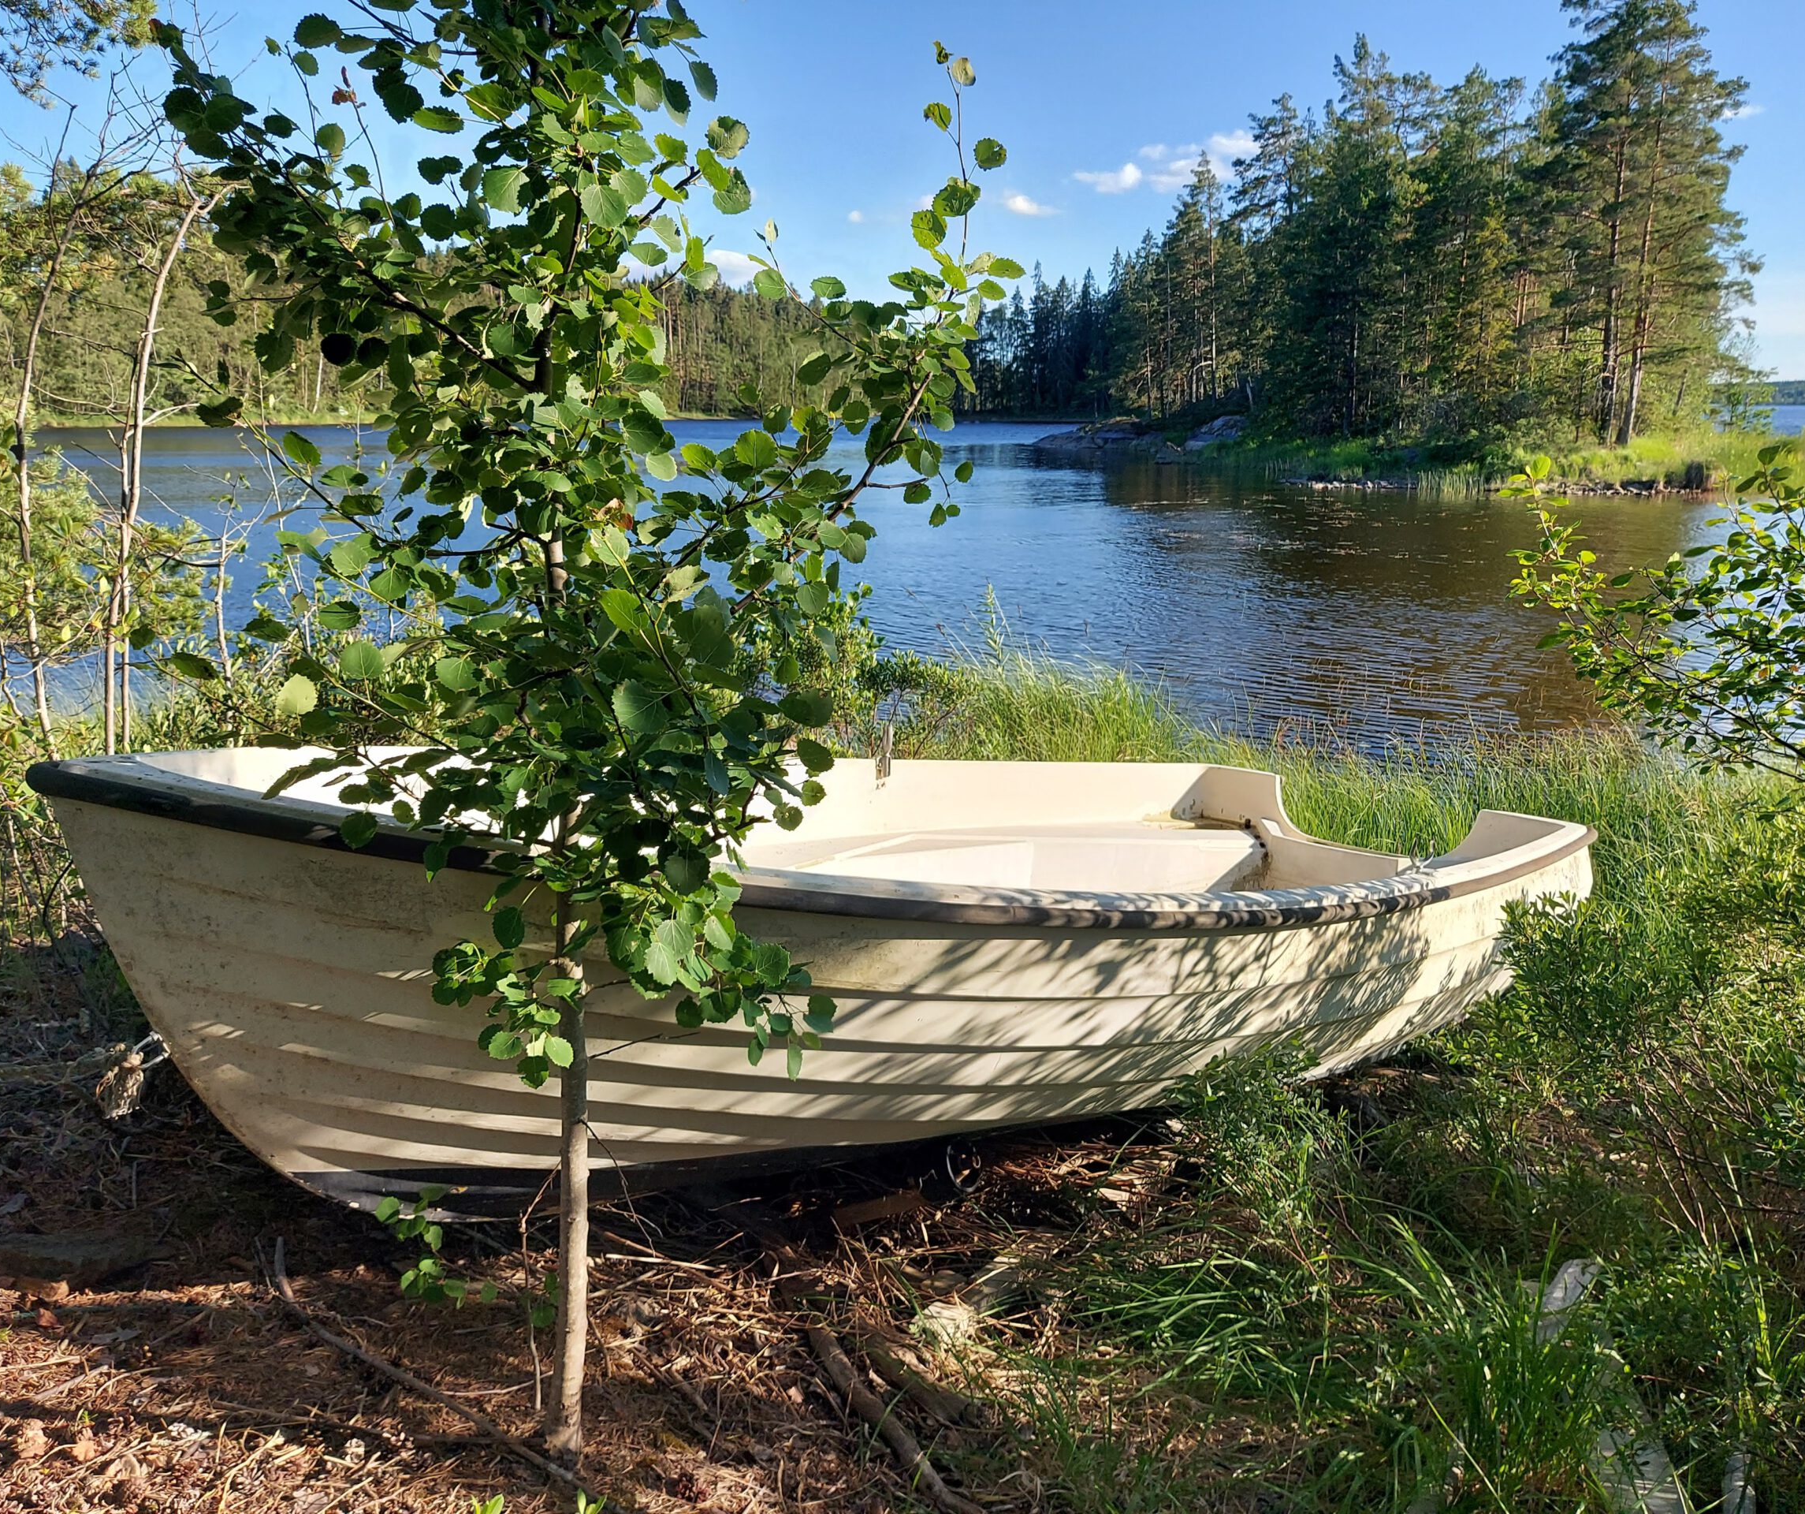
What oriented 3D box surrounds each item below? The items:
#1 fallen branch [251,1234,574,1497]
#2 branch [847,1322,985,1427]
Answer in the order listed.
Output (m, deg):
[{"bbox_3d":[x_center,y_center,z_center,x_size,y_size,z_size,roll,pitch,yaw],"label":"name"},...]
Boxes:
[{"bbox_3d":[-0.768,0.903,2.179,0.883,0.050,0.093,14,20,40],"label":"fallen branch"},{"bbox_3d":[0.018,0.942,2.251,0.045,0.045,0.309,-10,11,-34],"label":"branch"}]

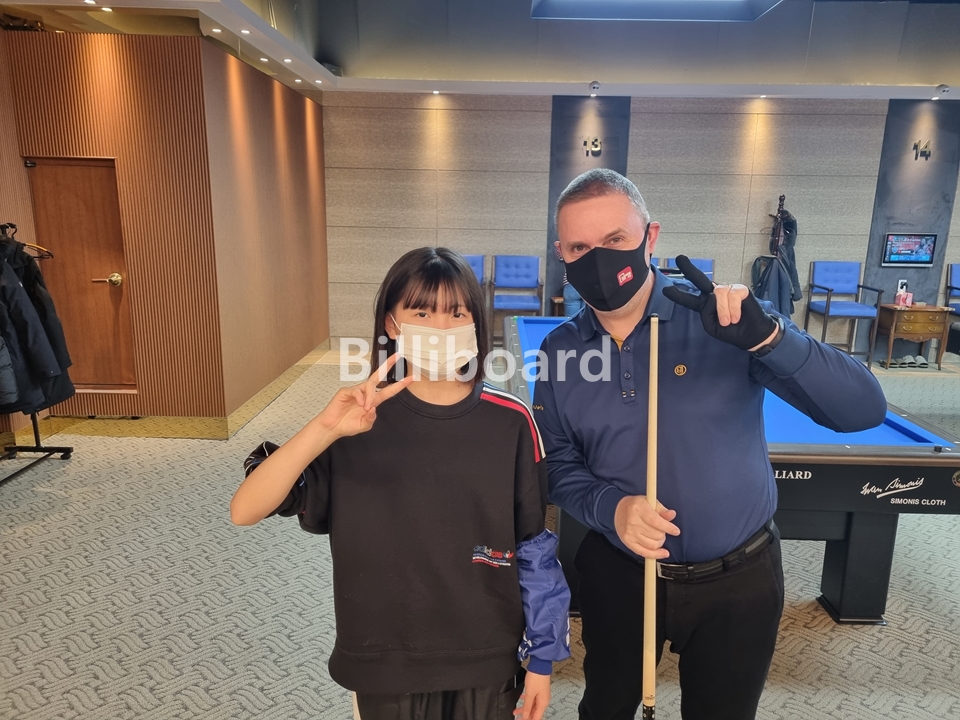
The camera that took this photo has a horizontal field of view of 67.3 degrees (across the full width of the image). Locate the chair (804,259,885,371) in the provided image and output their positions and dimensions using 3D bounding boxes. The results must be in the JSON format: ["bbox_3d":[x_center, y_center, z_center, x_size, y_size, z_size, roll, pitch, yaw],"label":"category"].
[{"bbox_3d":[3.815,-0.473,7.628,0.550,1.085,0.570,1,12,1],"label":"chair"}]

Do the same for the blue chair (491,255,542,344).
[{"bbox_3d":[0.388,-0.546,7.784,0.570,1.100,0.560,1,12,1],"label":"blue chair"}]

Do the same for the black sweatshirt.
[{"bbox_3d":[-0.152,0.334,1.416,0.570,0.590,0.280,1,12,-2],"label":"black sweatshirt"}]

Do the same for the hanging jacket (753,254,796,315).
[{"bbox_3d":[3.109,-0.681,7.626,0.430,0.850,0.290,1,12,1],"label":"hanging jacket"}]

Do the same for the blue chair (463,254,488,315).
[{"bbox_3d":[-0.194,-0.552,7.683,0.550,1.085,0.570,1,12,1],"label":"blue chair"}]

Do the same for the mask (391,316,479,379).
[{"bbox_3d":[-0.072,-0.021,1.225,0.140,0.105,0.085,-1,6,-9],"label":"mask"}]

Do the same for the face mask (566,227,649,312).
[{"bbox_3d":[0.218,-0.152,1.225,0.142,0.127,0.110,-6,14,24],"label":"face mask"}]

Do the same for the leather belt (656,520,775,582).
[{"bbox_3d":[0.398,0.347,1.410,0.370,0.050,0.270,4,13,13],"label":"leather belt"}]

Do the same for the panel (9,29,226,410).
[{"bbox_3d":[-2.330,-0.822,4.759,1.207,2.453,0.080,1,12,1],"label":"panel"}]

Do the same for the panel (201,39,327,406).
[{"bbox_3d":[-1.736,-1.133,6.285,0.080,2.452,3.216,1,12,1],"label":"panel"}]

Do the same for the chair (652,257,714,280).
[{"bbox_3d":[2.175,-0.505,7.650,0.550,1.085,0.570,1,12,1],"label":"chair"}]

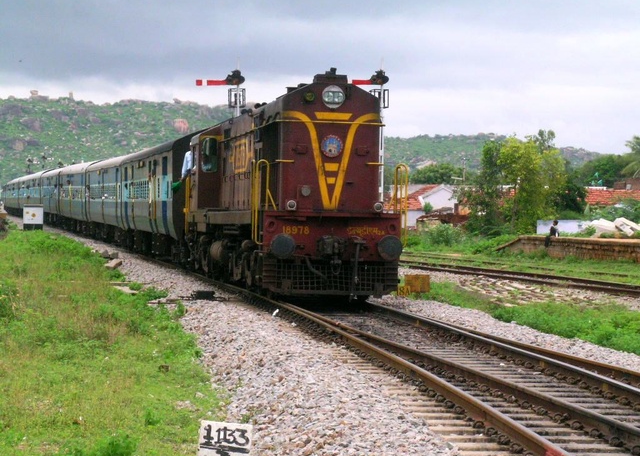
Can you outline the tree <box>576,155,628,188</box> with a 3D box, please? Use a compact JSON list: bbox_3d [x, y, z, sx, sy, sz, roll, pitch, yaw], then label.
[{"bbox_3d":[26.811,-3.919,205.000,5.162,6.213,5.000,0,1,0],"label":"tree"}]

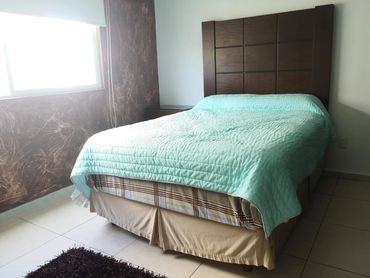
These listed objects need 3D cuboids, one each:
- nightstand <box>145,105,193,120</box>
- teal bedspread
[{"bbox_3d":[-0.189,-0.048,3.945,0.598,0.676,0.408,6,15,33],"label":"nightstand"},{"bbox_3d":[0.285,-0.013,2.615,1.679,0.644,1.886,6,15,33],"label":"teal bedspread"}]

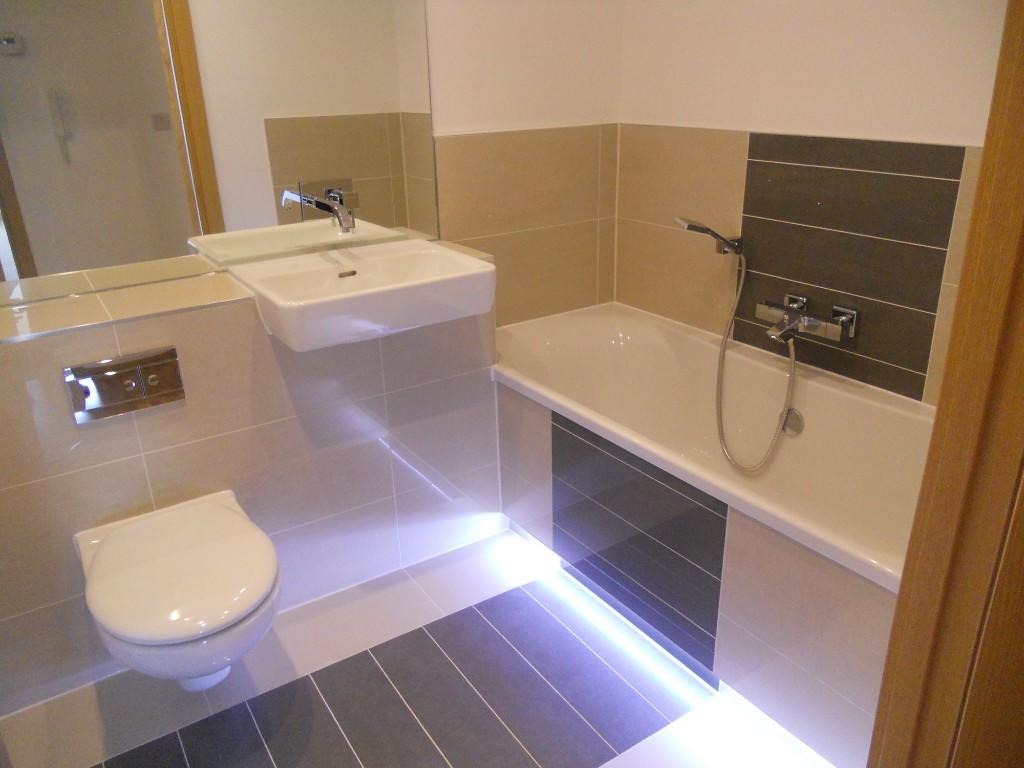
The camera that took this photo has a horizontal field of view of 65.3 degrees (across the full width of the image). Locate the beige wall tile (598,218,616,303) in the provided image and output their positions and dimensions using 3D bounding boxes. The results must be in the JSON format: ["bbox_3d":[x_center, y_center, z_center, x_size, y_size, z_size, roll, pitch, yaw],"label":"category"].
[{"bbox_3d":[0.327,-0.427,2.775,0.077,0.302,0.010,-15,25,-30],"label":"beige wall tile"}]

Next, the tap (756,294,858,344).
[{"bbox_3d":[0.748,-0.166,2.098,0.175,0.077,0.265,-15,25,-30],"label":"tap"}]

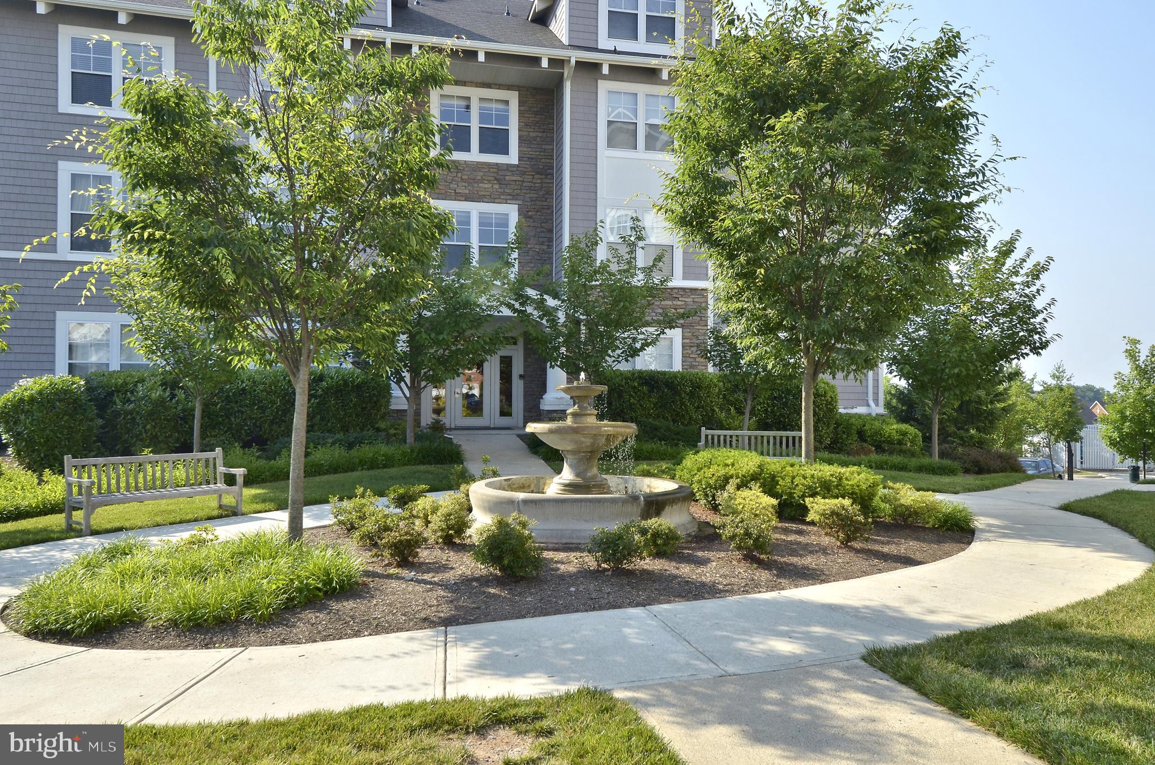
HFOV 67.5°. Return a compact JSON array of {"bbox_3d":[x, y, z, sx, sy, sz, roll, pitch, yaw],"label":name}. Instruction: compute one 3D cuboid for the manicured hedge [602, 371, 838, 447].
[{"bbox_3d":[3.174,0.585,19.900,5.700,1.720,1.400,0,0,-9],"label":"manicured hedge"}]

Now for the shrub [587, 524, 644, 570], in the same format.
[{"bbox_3d":[0.348,1.523,8.020,0.520,0.420,0.480,0,0,0],"label":"shrub"}]

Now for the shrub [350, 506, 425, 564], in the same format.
[{"bbox_3d":[-1.868,1.500,8.600,0.740,0.500,0.660,0,0,0],"label":"shrub"}]

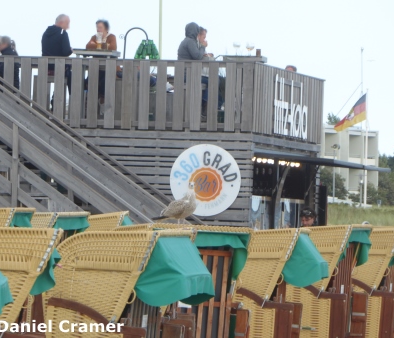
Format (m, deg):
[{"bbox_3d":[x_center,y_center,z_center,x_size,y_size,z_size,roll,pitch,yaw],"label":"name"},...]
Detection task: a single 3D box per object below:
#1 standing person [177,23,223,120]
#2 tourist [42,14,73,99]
[{"bbox_3d":[0.045,-1.457,72.500,0.620,1.460,0.500,1,0,-10],"label":"standing person"},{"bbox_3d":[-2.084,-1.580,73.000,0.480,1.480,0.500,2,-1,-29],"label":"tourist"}]

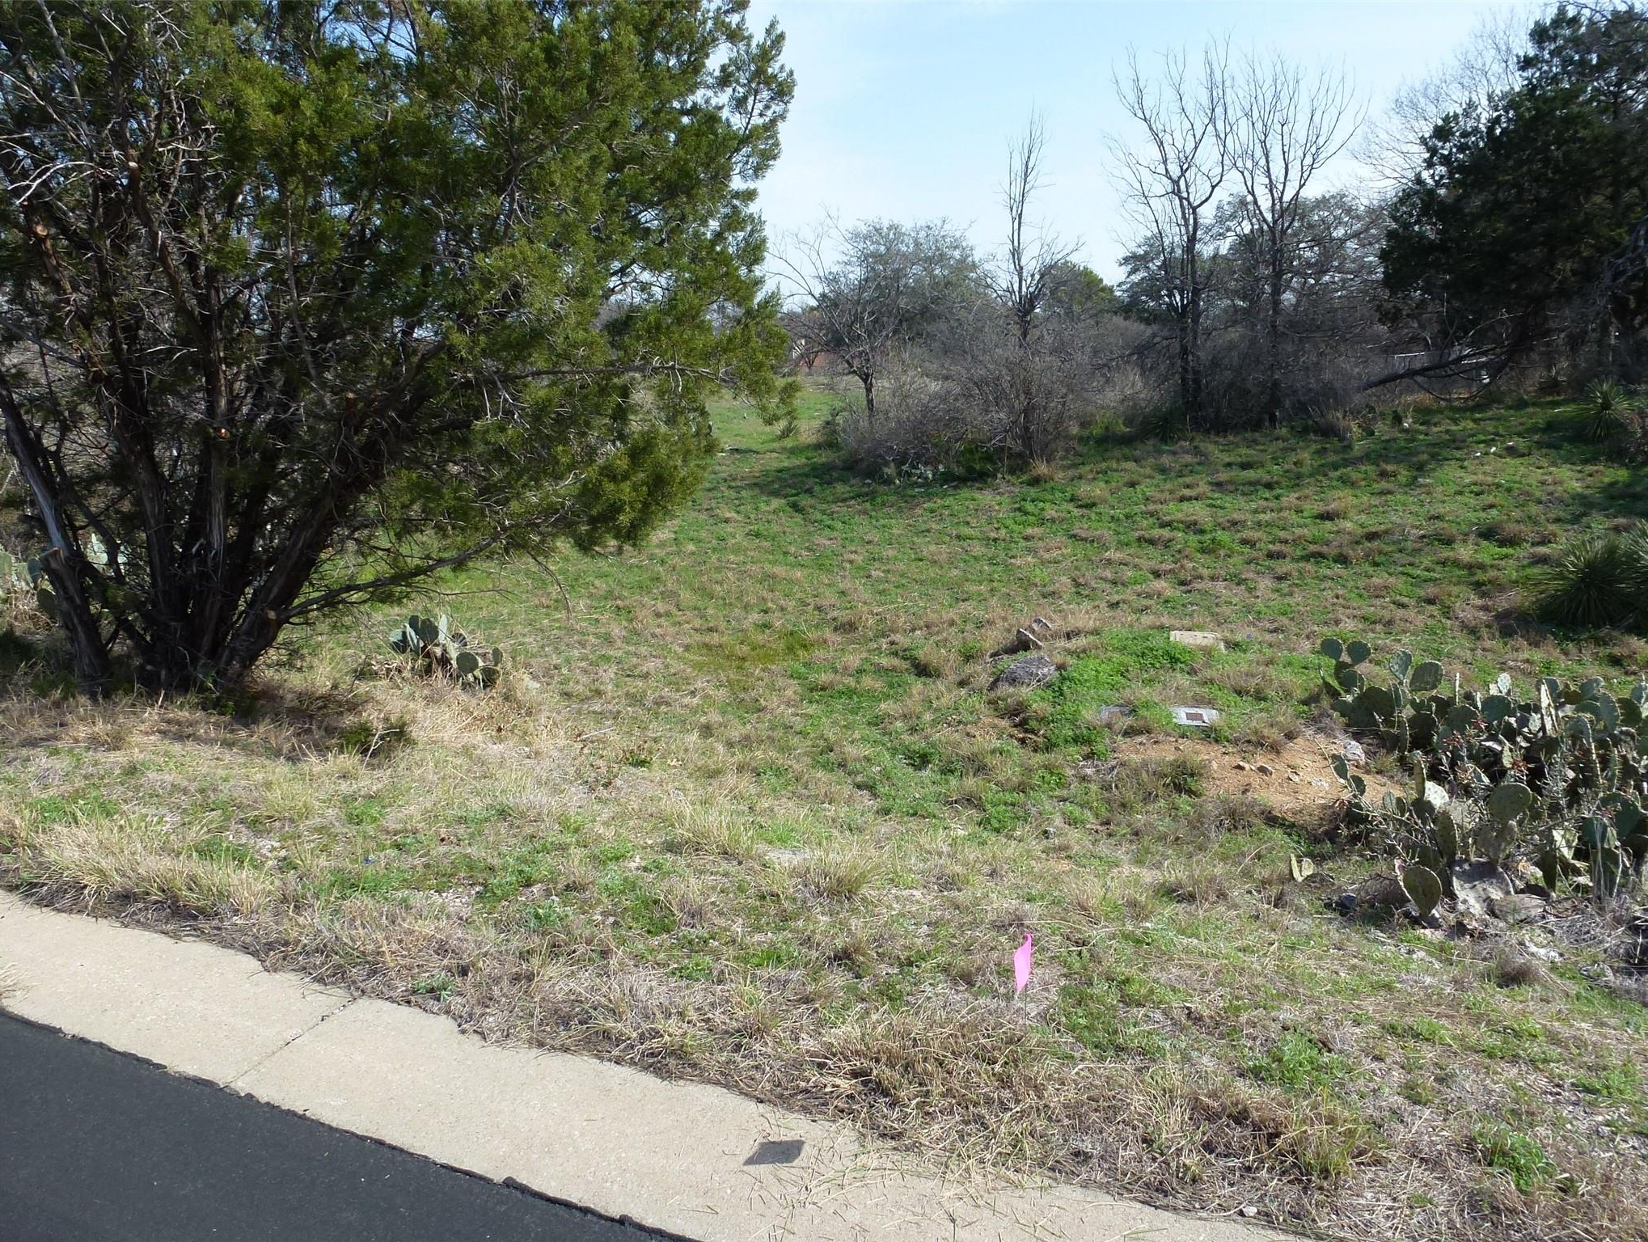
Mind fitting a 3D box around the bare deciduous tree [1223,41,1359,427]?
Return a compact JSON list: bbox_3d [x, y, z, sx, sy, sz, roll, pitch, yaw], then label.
[{"bbox_3d":[9.413,-7.626,23.199,2.820,7.130,2.538,0,12,0],"label":"bare deciduous tree"}]

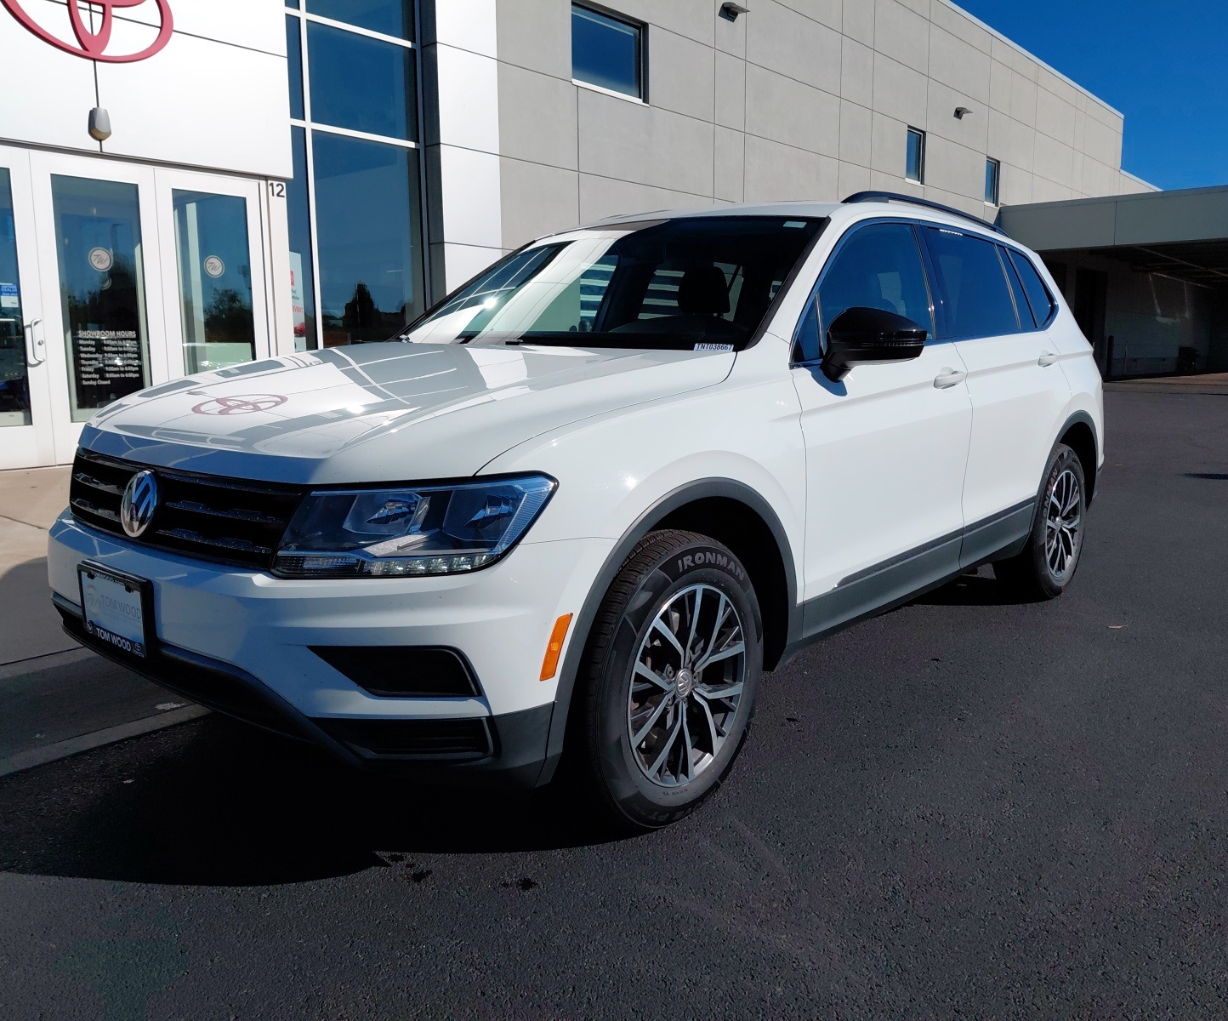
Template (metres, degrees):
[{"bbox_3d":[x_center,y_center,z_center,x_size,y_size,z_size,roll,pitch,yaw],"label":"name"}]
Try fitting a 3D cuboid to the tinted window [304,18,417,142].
[{"bbox_3d":[-2.917,-4.971,11.451,0.050,1.100,1.430,6,11,40],"label":"tinted window"}]

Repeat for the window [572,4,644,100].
[{"bbox_3d":[-0.115,-6.792,14.602,0.100,1.208,1.715,7,11,41],"label":"window"}]

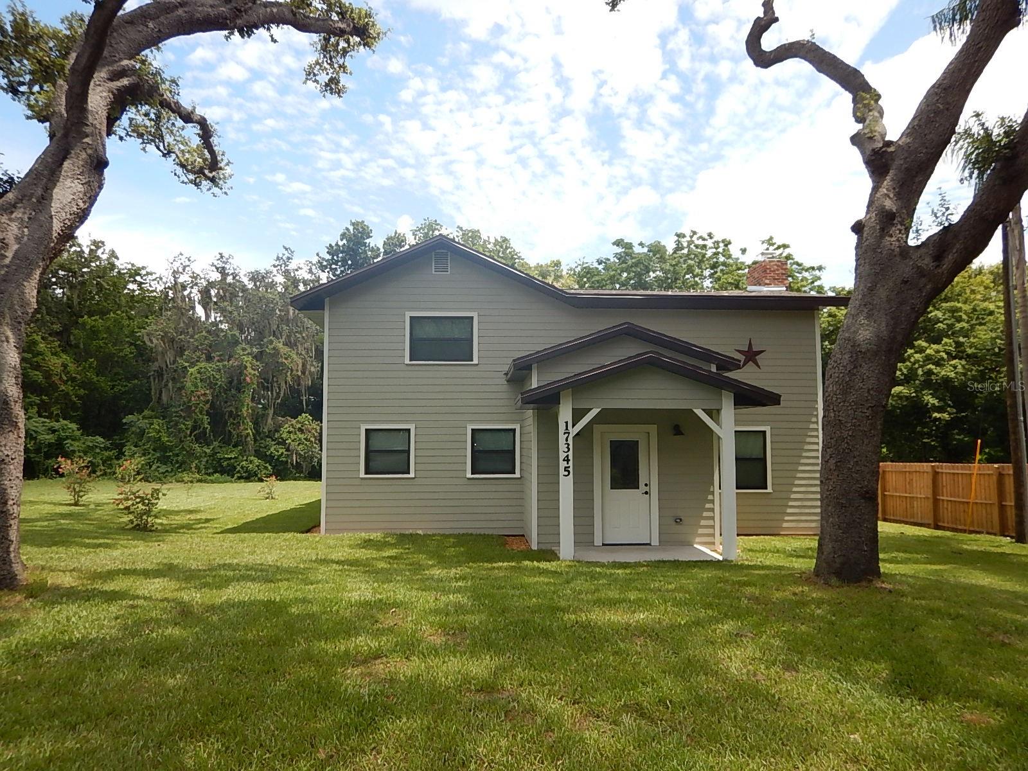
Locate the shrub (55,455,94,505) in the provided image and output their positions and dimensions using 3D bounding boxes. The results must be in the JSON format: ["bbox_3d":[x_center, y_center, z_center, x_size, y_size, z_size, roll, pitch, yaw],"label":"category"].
[{"bbox_3d":[-13.757,2.978,22.300,1.206,1.558,1.170,0,-4,-3],"label":"shrub"}]

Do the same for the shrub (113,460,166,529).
[{"bbox_3d":[-8.349,2.428,15.900,1.200,1.612,1.164,0,-4,-3],"label":"shrub"}]

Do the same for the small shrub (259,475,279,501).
[{"bbox_3d":[-8.317,3.477,24.200,0.682,0.873,0.661,0,-4,-3],"label":"small shrub"}]

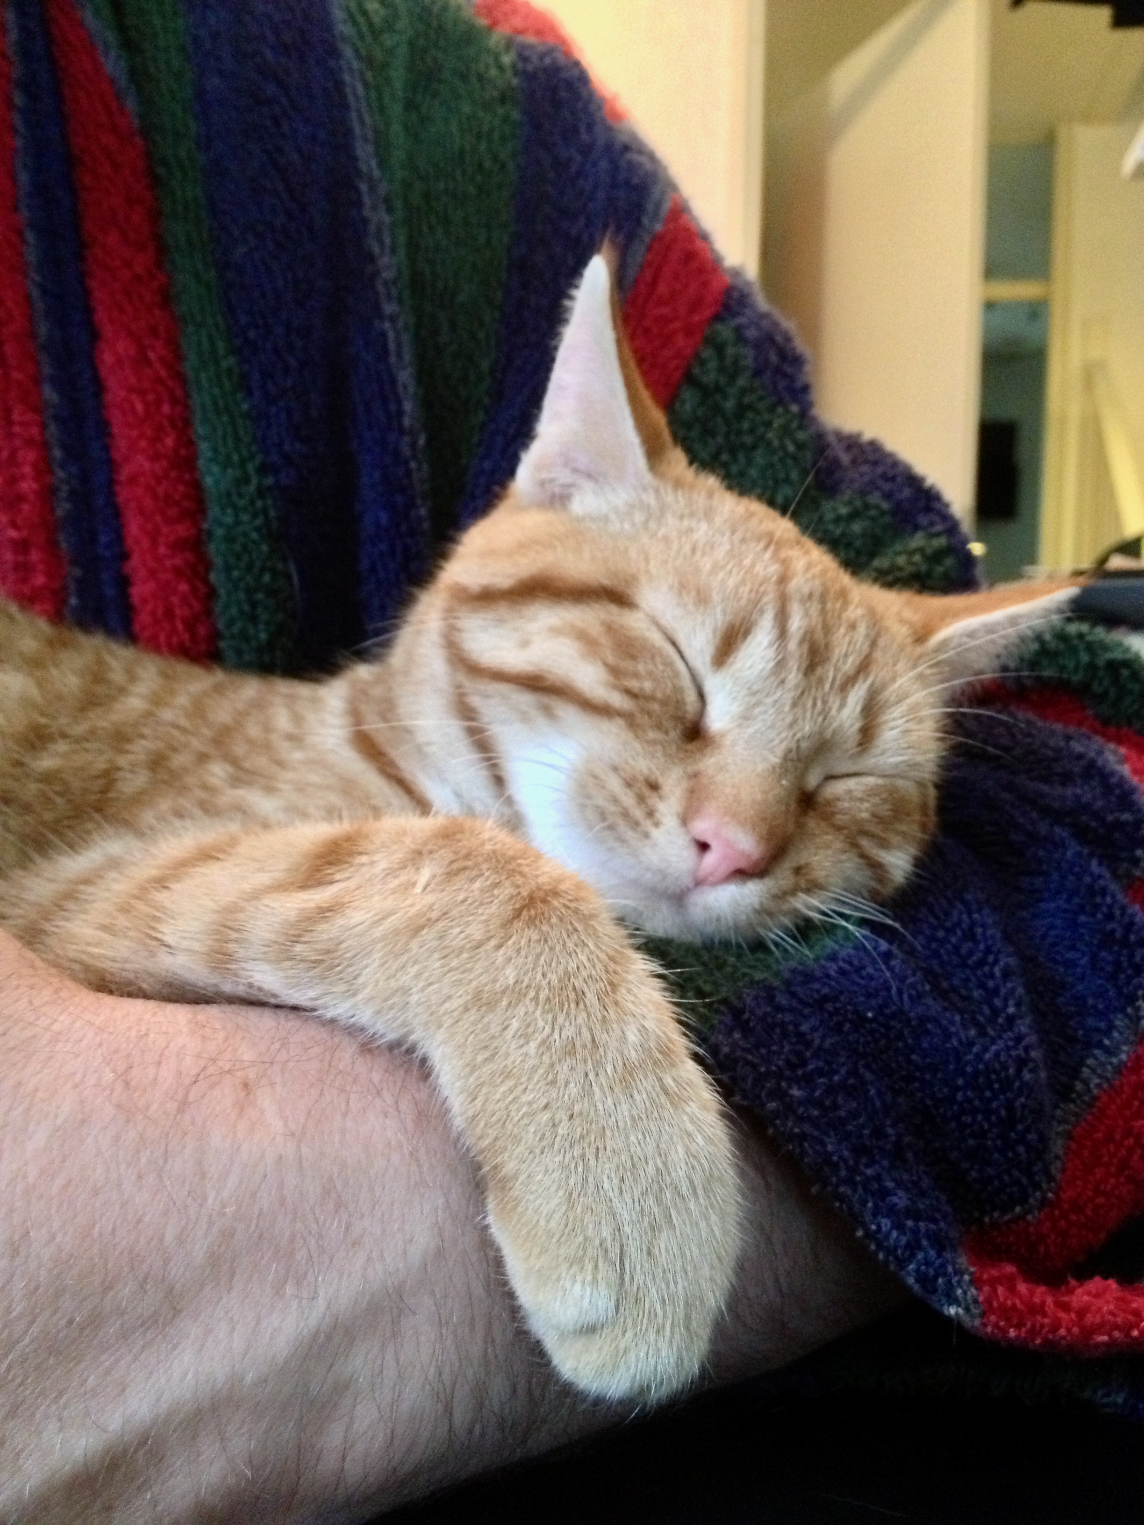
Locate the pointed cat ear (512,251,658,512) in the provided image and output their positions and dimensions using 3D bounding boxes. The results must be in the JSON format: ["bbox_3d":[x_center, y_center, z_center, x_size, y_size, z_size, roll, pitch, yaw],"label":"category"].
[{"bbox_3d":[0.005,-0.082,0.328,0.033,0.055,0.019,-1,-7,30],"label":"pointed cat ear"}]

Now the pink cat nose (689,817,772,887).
[{"bbox_3d":[0.029,0.017,0.288,0.017,0.013,0.011,30,6,-15],"label":"pink cat nose"}]

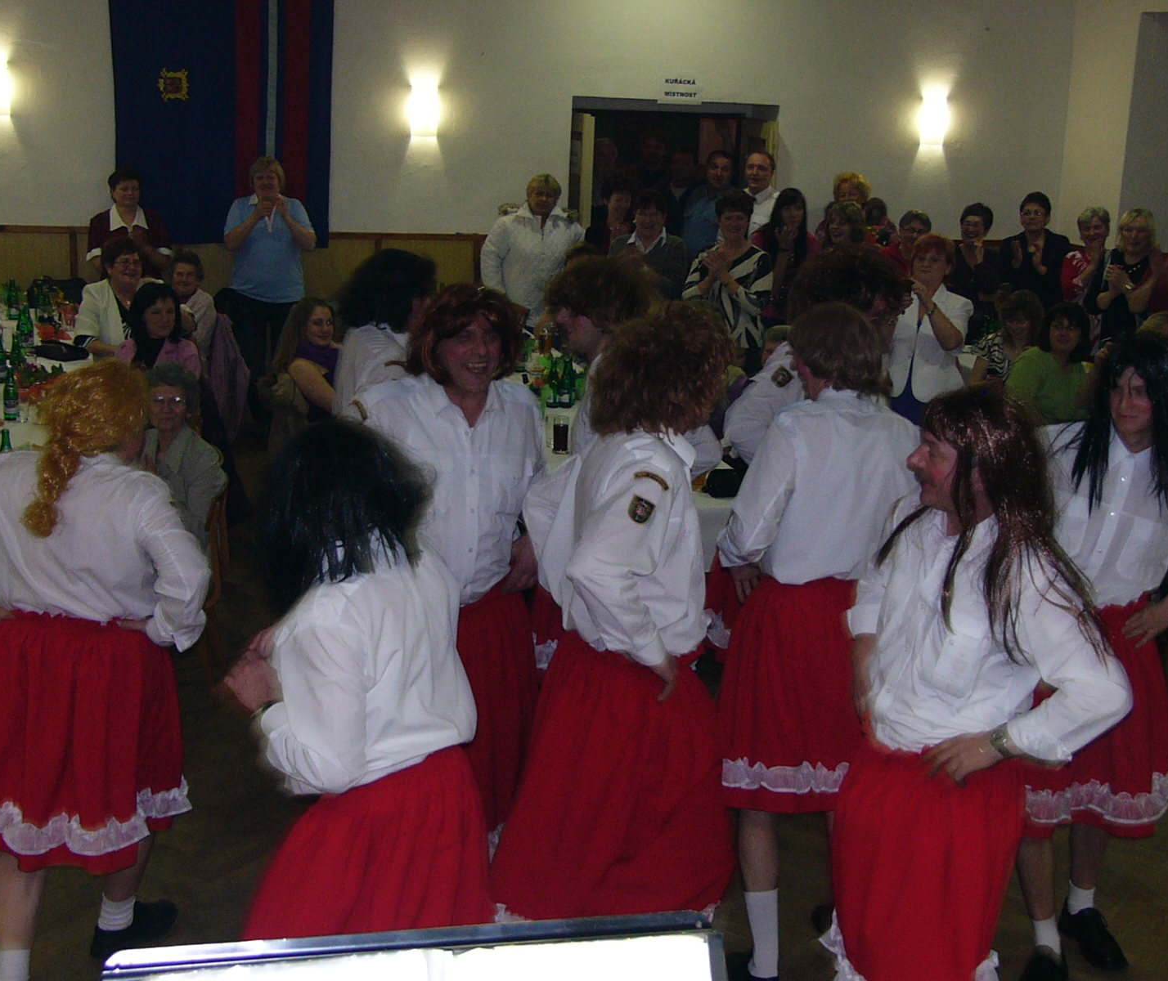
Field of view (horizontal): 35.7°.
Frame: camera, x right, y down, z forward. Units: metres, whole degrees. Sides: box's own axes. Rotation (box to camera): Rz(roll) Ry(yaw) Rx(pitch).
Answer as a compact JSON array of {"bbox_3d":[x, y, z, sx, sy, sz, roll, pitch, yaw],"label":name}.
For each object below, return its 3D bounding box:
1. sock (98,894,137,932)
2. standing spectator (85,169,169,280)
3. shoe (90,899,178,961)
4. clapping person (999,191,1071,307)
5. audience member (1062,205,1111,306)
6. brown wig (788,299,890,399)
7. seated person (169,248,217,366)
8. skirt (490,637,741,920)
[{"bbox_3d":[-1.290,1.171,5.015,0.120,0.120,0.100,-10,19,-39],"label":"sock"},{"bbox_3d":[-2.537,-1.024,10.204,0.520,1.563,0.360,-4,16,-20],"label":"standing spectator"},{"bbox_3d":[-1.210,1.163,4.951,0.110,0.110,0.290,14,18,40],"label":"shoe"},{"bbox_3d":[2.859,-1.115,11.845,0.500,1.638,0.380,5,14,10],"label":"clapping person"},{"bbox_3d":[3.061,-0.948,11.243,0.480,1.613,0.380,7,14,18],"label":"audience member"},{"bbox_3d":[0.637,-0.355,4.550,0.250,0.240,0.220,-1,7,43],"label":"brown wig"},{"bbox_3d":[-2.251,-0.647,9.800,0.720,1.258,0.480,-10,18,-41],"label":"seated person"},{"bbox_3d":[0.065,0.658,4.020,0.520,0.640,0.470,-4,16,-21],"label":"skirt"}]

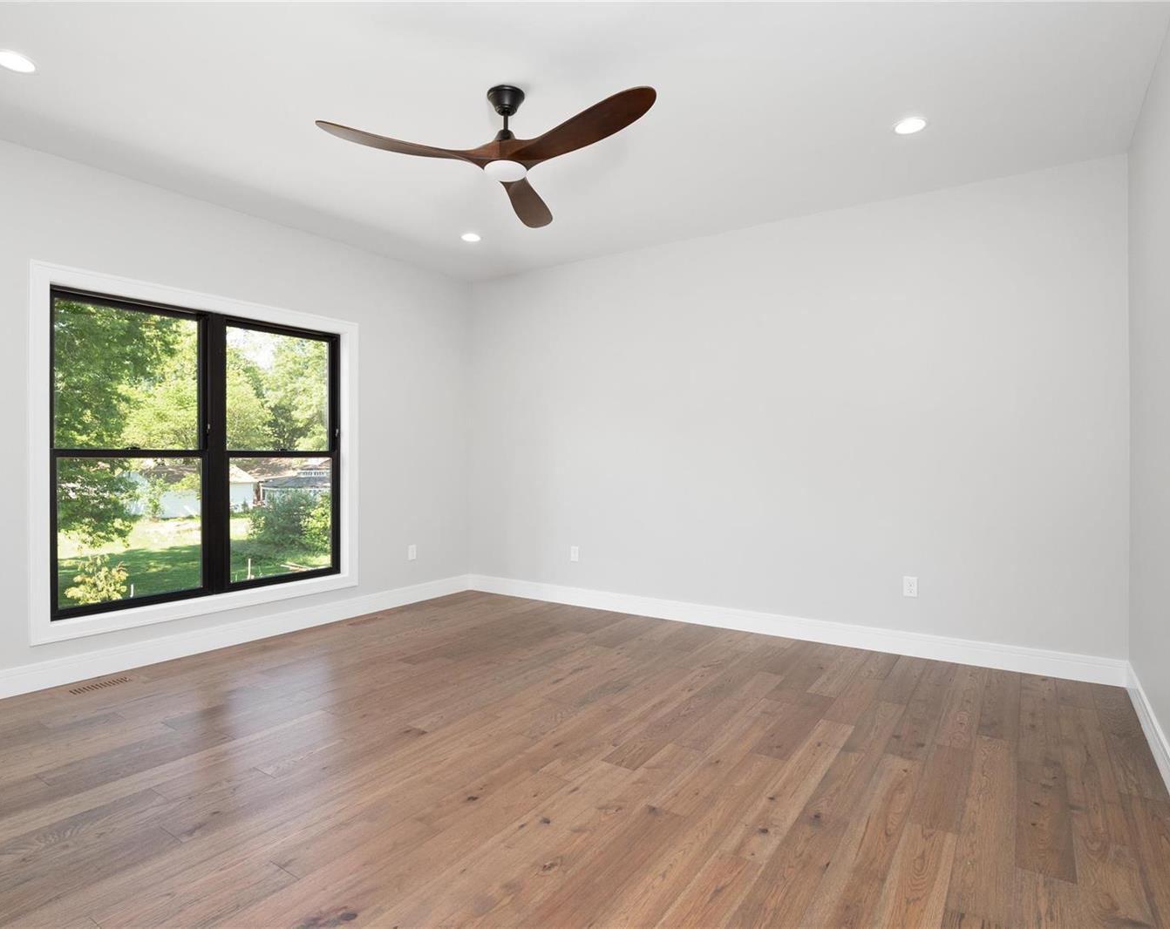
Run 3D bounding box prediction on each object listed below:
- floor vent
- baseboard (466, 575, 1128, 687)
[{"bbox_3d":[-2.482,1.143,3.192,0.090,0.010,0.263,0,1,36],"label":"floor vent"},{"bbox_3d":[0.872,1.057,4.343,4.462,0.144,0.017,0,1,32],"label":"baseboard"}]

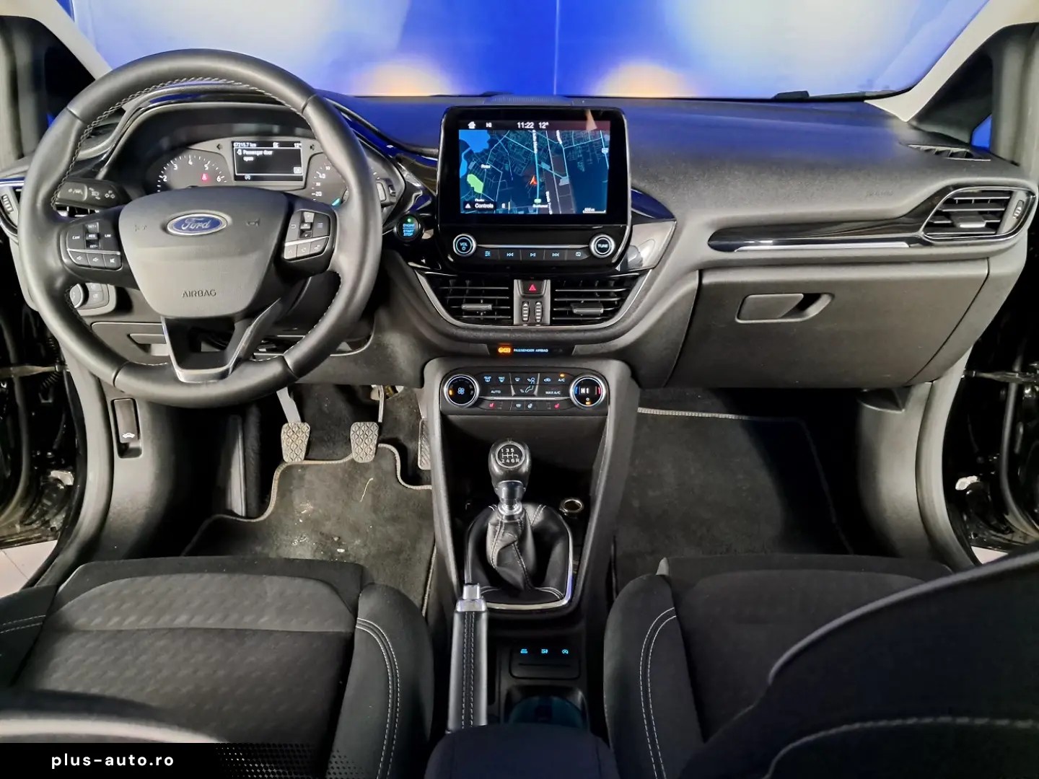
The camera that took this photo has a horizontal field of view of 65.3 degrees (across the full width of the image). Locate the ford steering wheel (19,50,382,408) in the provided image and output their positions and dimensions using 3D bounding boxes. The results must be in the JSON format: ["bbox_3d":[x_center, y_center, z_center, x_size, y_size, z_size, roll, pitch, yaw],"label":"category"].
[{"bbox_3d":[-0.328,-0.165,0.860,0.370,0.370,0.095,-3,-2,0],"label":"ford steering wheel"}]

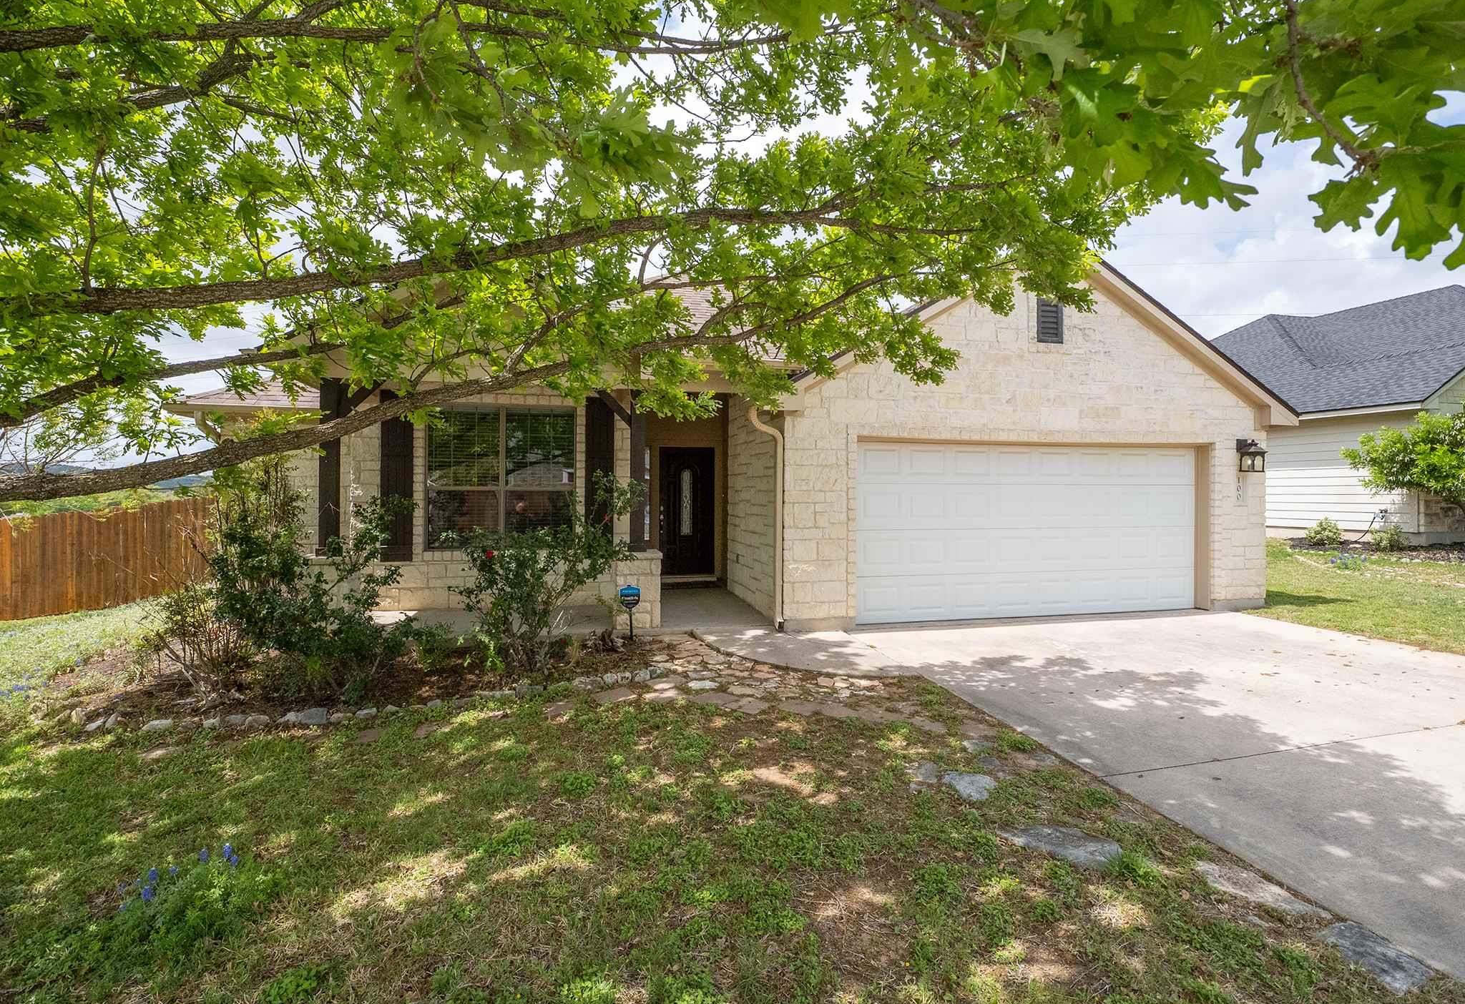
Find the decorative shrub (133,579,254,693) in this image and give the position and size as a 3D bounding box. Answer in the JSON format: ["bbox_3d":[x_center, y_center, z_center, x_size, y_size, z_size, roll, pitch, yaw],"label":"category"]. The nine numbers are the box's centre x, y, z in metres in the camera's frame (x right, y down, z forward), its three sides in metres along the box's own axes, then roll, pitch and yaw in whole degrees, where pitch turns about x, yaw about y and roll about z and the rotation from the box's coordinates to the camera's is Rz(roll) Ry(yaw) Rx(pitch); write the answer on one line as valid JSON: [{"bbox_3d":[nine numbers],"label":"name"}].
[{"bbox_3d":[-4.971,1.252,6.250,0.920,1.000,0.850,0,1,-12],"label":"decorative shrub"}]

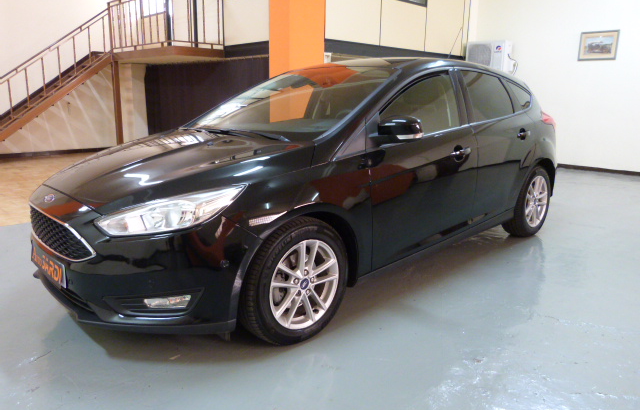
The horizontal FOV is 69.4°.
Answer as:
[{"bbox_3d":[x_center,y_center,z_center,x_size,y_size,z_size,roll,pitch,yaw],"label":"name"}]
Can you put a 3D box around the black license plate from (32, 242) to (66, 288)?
[{"bbox_3d":[-1.264,0.273,2.134,0.020,0.115,0.520,-11,18,-43],"label":"black license plate"}]

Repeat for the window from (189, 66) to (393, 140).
[{"bbox_3d":[-0.245,-0.657,2.916,1.380,0.150,0.930,14,44,45],"label":"window"}]

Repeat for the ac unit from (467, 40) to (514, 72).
[{"bbox_3d":[3.179,-2.778,8.755,0.740,0.550,0.320,12,17,41],"label":"ac unit"}]

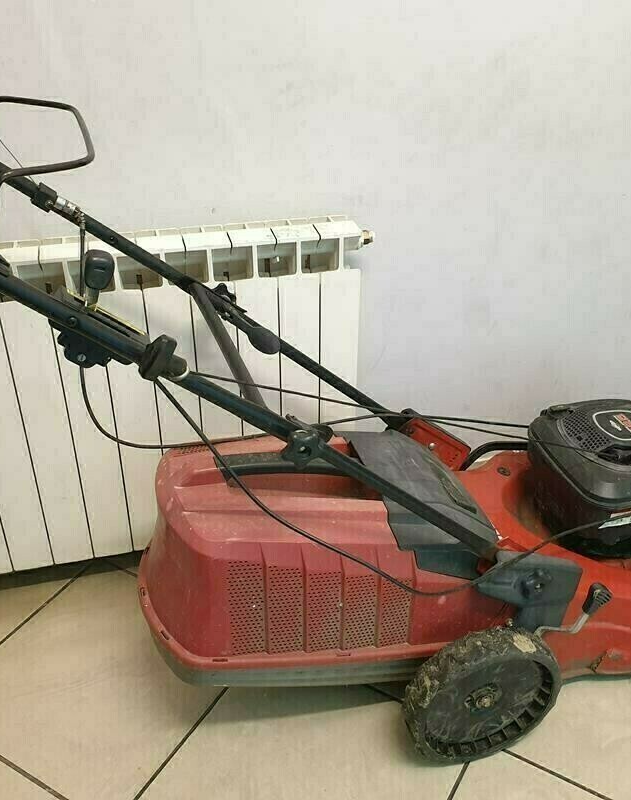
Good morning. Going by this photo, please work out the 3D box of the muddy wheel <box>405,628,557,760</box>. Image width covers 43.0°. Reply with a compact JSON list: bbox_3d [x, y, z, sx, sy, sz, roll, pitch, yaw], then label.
[{"bbox_3d":[0.276,0.490,1.324,0.265,0.265,0.053,-10,34,-14],"label":"muddy wheel"}]

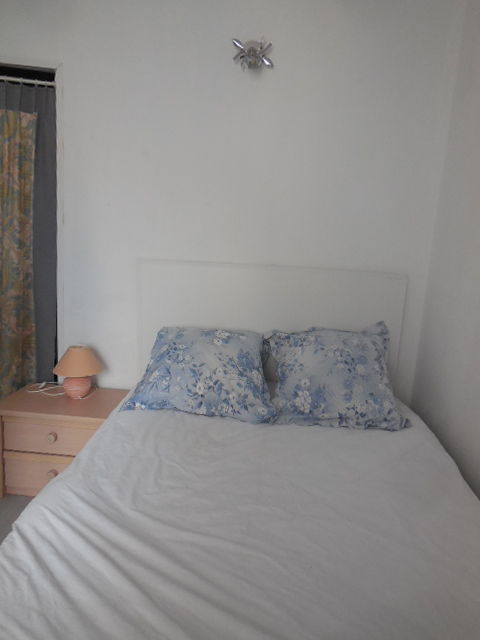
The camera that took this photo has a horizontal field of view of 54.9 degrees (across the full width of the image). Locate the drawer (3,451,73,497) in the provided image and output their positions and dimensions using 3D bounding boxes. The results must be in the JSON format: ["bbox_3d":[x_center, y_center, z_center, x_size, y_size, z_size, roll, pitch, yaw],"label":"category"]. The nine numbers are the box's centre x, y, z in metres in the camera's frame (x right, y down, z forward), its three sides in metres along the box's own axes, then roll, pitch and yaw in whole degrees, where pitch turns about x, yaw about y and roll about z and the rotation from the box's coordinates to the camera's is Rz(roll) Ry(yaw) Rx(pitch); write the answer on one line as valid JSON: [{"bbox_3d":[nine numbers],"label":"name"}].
[{"bbox_3d":[-0.914,0.741,2.468,0.490,0.225,0.350,4,11,3],"label":"drawer"}]

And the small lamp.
[{"bbox_3d":[-0.853,0.277,2.455,0.280,0.275,0.280,4,11,3],"label":"small lamp"}]

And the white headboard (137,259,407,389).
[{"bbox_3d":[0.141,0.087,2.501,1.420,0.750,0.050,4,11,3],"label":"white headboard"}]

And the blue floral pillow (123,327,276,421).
[{"bbox_3d":[-0.178,0.249,2.303,0.700,0.480,0.170,4,-31,3],"label":"blue floral pillow"}]

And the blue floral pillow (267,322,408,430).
[{"bbox_3d":[0.452,0.273,2.280,0.680,0.490,0.170,4,-31,3],"label":"blue floral pillow"}]

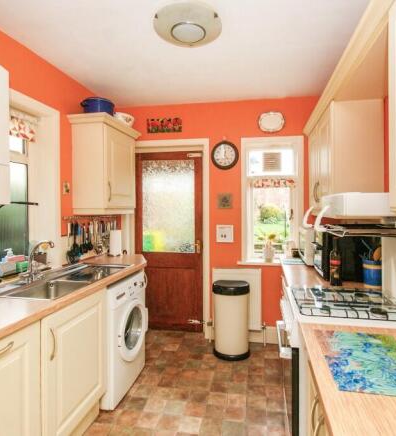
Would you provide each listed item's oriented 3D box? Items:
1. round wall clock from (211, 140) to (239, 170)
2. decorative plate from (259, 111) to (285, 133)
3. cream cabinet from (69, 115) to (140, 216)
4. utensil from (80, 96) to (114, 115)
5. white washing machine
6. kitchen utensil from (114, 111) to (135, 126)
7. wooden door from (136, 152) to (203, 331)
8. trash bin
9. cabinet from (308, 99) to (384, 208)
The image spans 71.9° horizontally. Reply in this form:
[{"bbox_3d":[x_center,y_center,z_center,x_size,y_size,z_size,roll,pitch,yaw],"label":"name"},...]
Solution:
[{"bbox_3d":[0.276,-0.630,2.765,0.285,0.290,0.045,0,2,9],"label":"round wall clock"},{"bbox_3d":[0.726,-0.943,2.684,0.255,0.205,0.030,0,2,9],"label":"decorative plate"},{"bbox_3d":[-0.824,-0.440,2.511,0.360,0.800,0.610,0,2,13],"label":"cream cabinet"},{"bbox_3d":[-0.864,-0.897,2.374,0.290,0.160,0.260,0,2,13],"label":"utensil"},{"bbox_3d":[-0.768,0.877,2.159,0.570,0.845,0.590,0,2,13],"label":"white washing machine"},{"bbox_3d":[-0.748,-0.910,2.685,0.230,0.140,0.230,0,2,13],"label":"kitchen utensil"},{"bbox_3d":[-0.326,0.275,3.062,0.770,2.000,0.050,0,2,9],"label":"wooden door"},{"bbox_3d":[0.326,0.953,2.608,0.340,0.670,0.340,0,2,9],"label":"trash bin"},{"bbox_3d":[1.084,-0.384,2.106,0.300,0.700,0.900,0,2,13],"label":"cabinet"}]

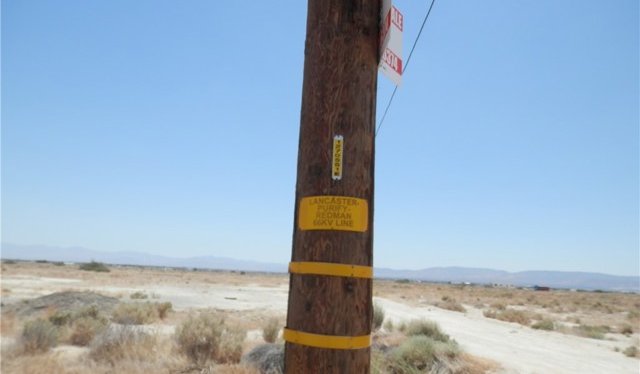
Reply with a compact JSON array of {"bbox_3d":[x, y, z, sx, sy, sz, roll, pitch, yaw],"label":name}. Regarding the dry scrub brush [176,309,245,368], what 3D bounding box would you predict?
[{"bbox_3d":[-1.900,2.620,8.000,1.200,0.900,1.050,4,-11,-6],"label":"dry scrub brush"}]

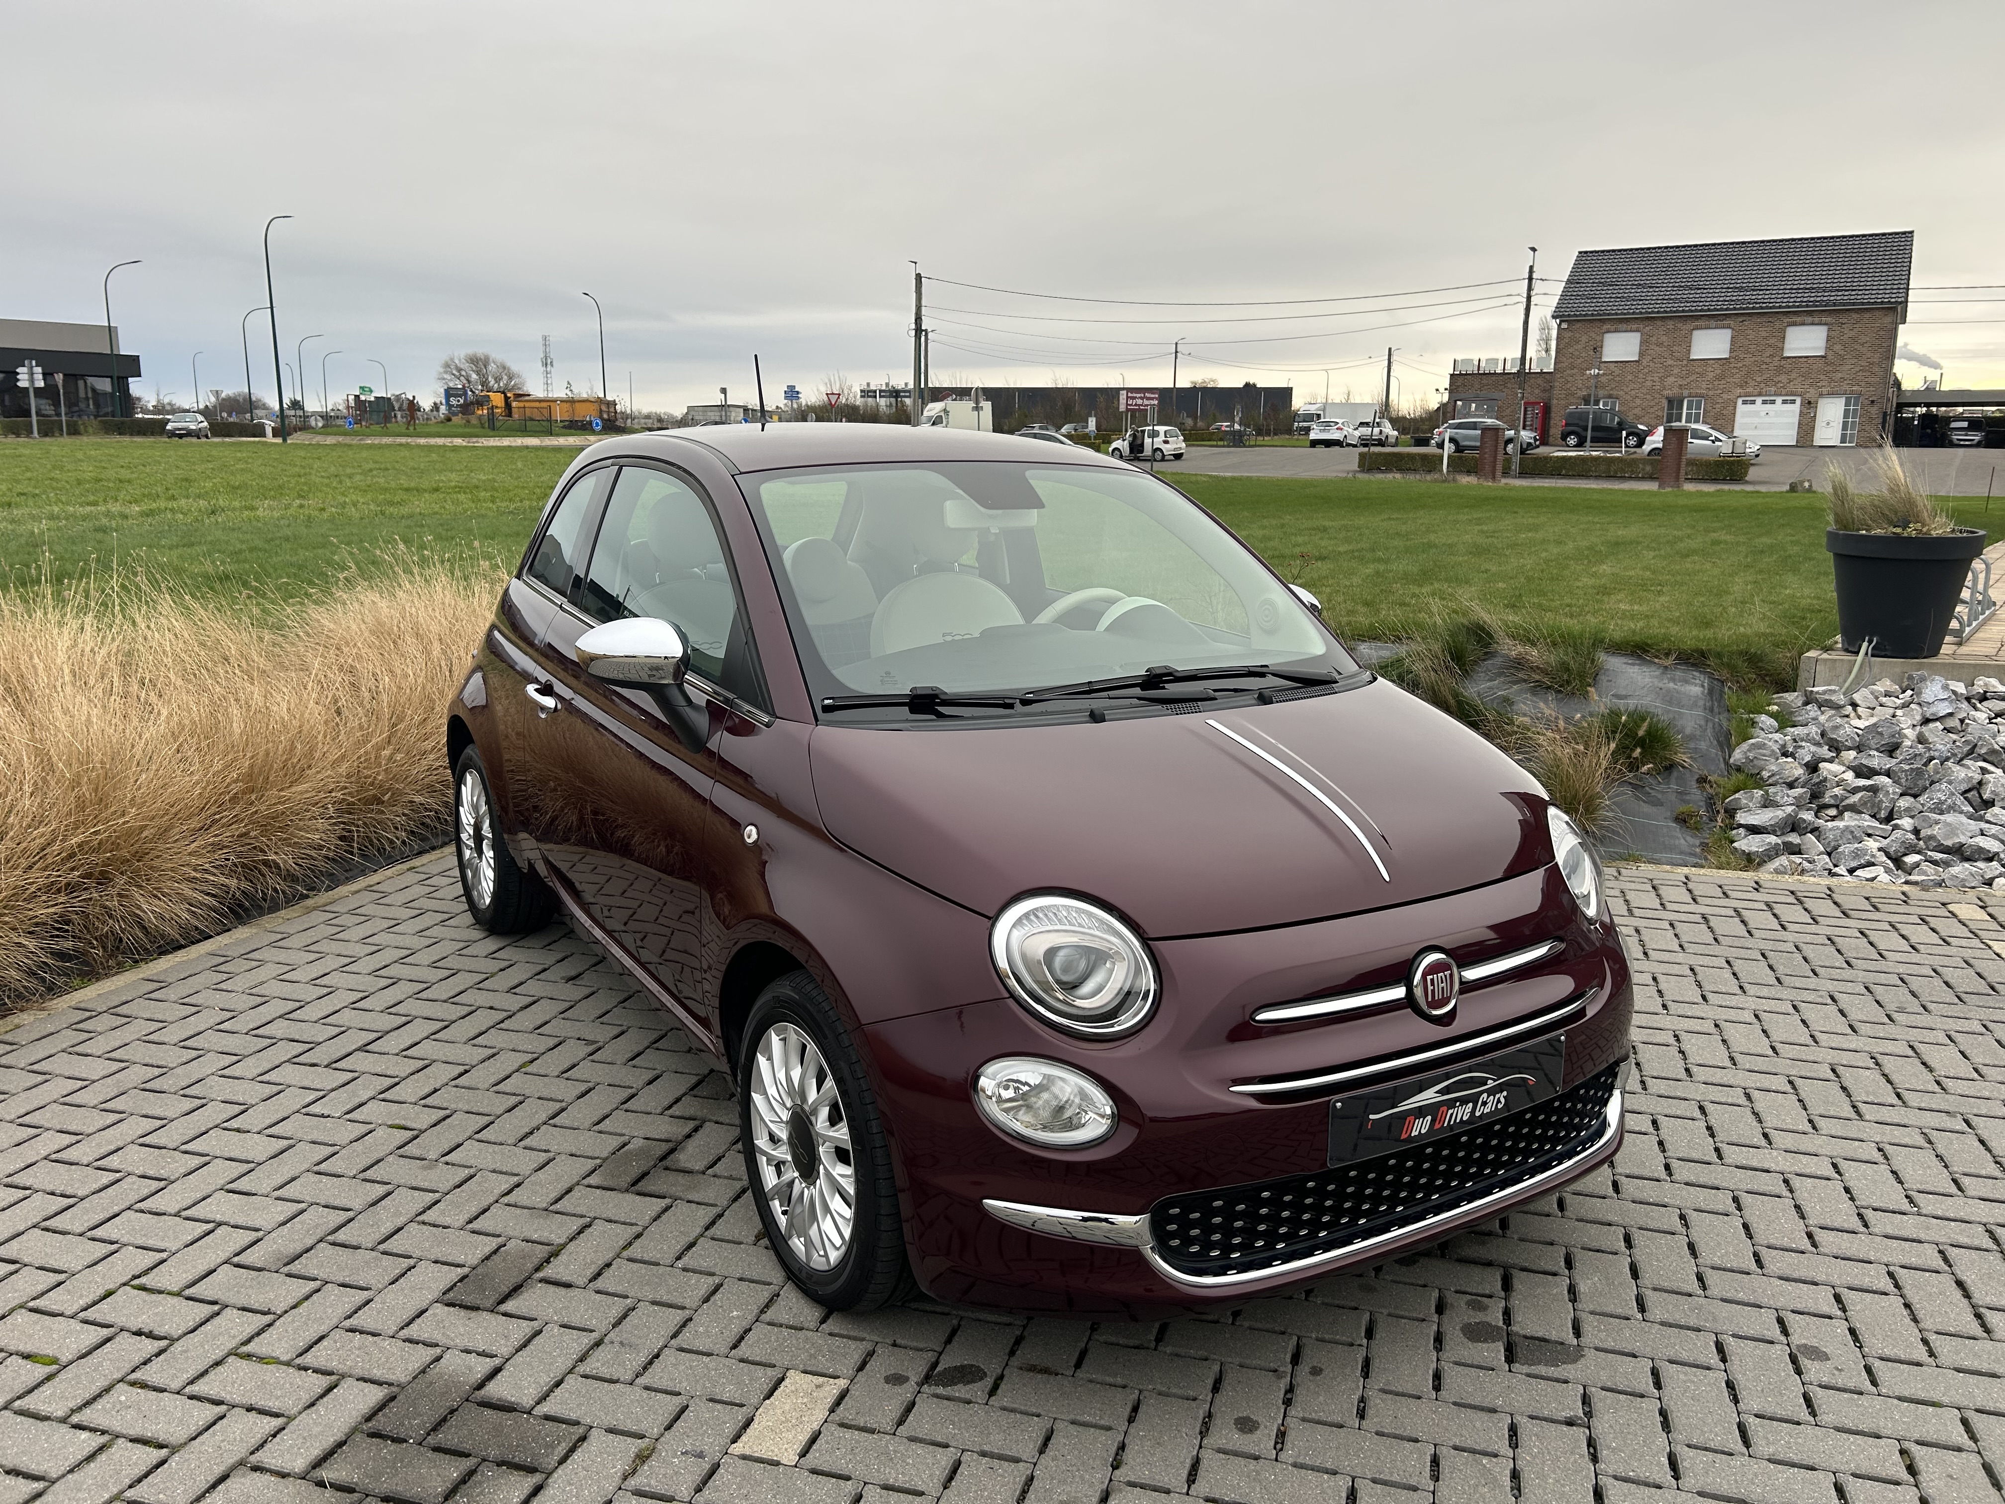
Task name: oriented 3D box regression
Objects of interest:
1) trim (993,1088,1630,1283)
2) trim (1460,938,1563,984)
[{"bbox_3d":[0.637,0.665,2.459,1.400,0.150,0.270,-6,13,-31],"label":"trim"},{"bbox_3d":[0.838,0.336,2.466,0.285,0.027,0.040,-8,14,-36],"label":"trim"}]

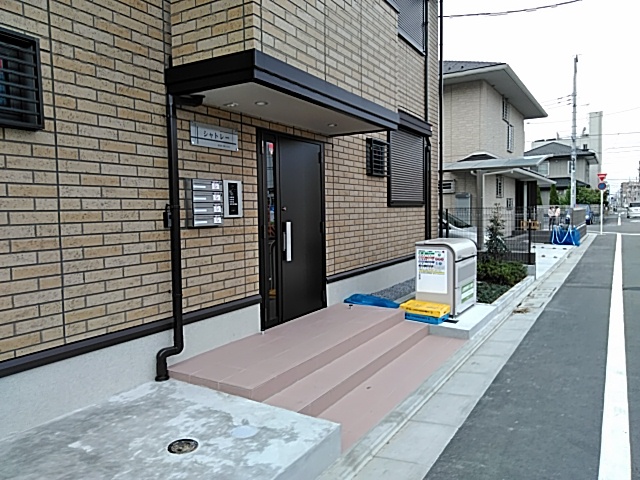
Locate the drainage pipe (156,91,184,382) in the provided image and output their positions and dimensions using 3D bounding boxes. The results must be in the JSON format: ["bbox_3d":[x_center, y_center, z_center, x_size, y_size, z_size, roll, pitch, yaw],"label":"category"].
[{"bbox_3d":[-1.144,-0.032,3.726,0.107,2.137,0.253,1,4,29],"label":"drainage pipe"}]

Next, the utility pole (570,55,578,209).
[{"bbox_3d":[16.705,-6.476,32.751,0.330,11.446,0.330,1,4,31],"label":"utility pole"}]

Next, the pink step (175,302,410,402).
[{"bbox_3d":[-0.095,0.970,4.858,0.850,0.125,2.923,1,4,29],"label":"pink step"}]

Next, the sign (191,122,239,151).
[{"bbox_3d":[-0.875,-0.872,4.257,0.029,0.174,0.599,1,4,29],"label":"sign"}]

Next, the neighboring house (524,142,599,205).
[{"bbox_3d":[22.326,-5.509,48.109,7.500,7.500,9.500,1,4,31],"label":"neighboring house"}]

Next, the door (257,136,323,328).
[{"bbox_3d":[-0.268,-0.115,5.436,0.100,1.948,1.311,1,4,30],"label":"door"}]

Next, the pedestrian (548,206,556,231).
[{"bbox_3d":[14.426,-1.329,31.000,0.450,1.500,0.320,1,4,31],"label":"pedestrian"}]

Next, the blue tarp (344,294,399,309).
[{"bbox_3d":[0.693,0.766,6.323,0.749,0.081,0.374,1,4,29],"label":"blue tarp"}]

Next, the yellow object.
[{"bbox_3d":[1.268,0.828,5.996,0.360,0.075,0.530,-4,5,-44],"label":"yellow object"}]

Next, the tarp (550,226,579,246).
[{"bbox_3d":[8.969,-0.128,18.200,1.000,0.740,0.550,1,4,31],"label":"tarp"}]

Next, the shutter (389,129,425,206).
[{"bbox_3d":[1.503,-1.138,8.393,0.101,1.195,1.656,1,4,29],"label":"shutter"}]

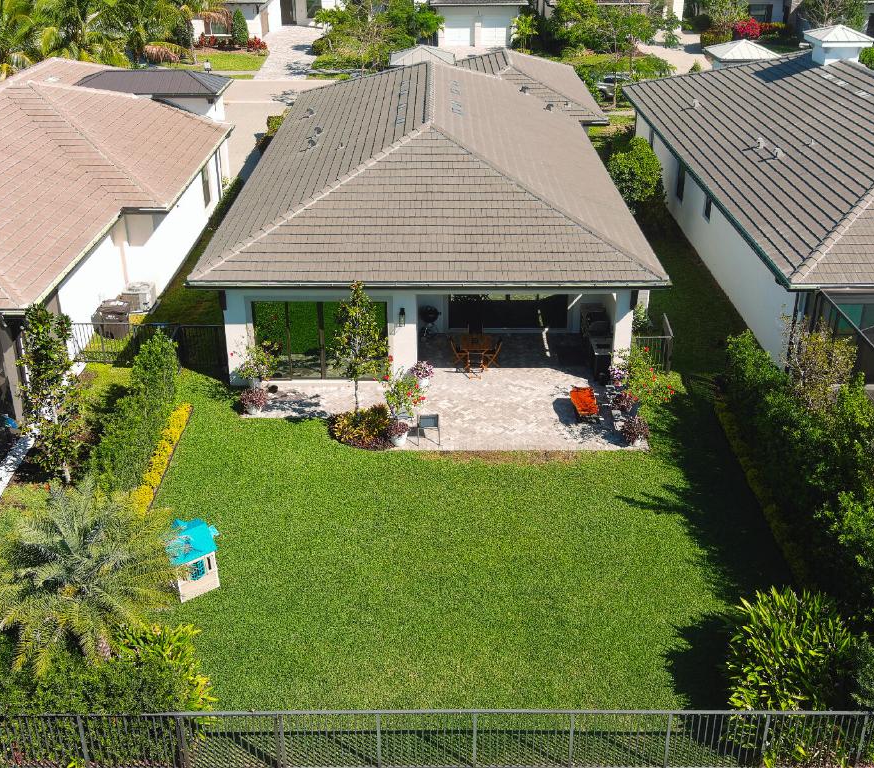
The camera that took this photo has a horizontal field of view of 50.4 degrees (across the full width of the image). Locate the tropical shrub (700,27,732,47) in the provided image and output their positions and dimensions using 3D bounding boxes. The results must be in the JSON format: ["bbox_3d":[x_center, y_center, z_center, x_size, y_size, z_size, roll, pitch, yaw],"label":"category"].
[{"bbox_3d":[22.456,-27.893,74.817,2.500,1.600,2.200,0,29,0],"label":"tropical shrub"}]

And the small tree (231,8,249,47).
[{"bbox_3d":[-16.140,-29.165,75.850,1.450,2.952,1.450,0,29,0],"label":"small tree"}]

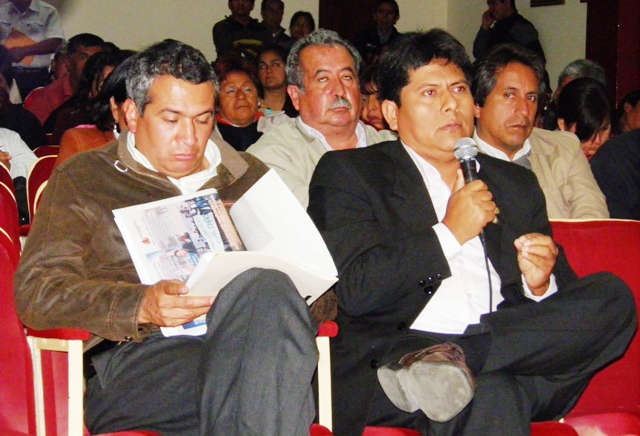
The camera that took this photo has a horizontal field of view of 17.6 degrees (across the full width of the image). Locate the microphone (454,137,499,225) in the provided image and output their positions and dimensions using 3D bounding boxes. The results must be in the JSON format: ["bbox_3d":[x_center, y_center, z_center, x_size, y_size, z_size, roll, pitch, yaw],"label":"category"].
[{"bbox_3d":[0.309,-0.087,4.243,0.052,0.168,0.052,-10,-17,0],"label":"microphone"}]

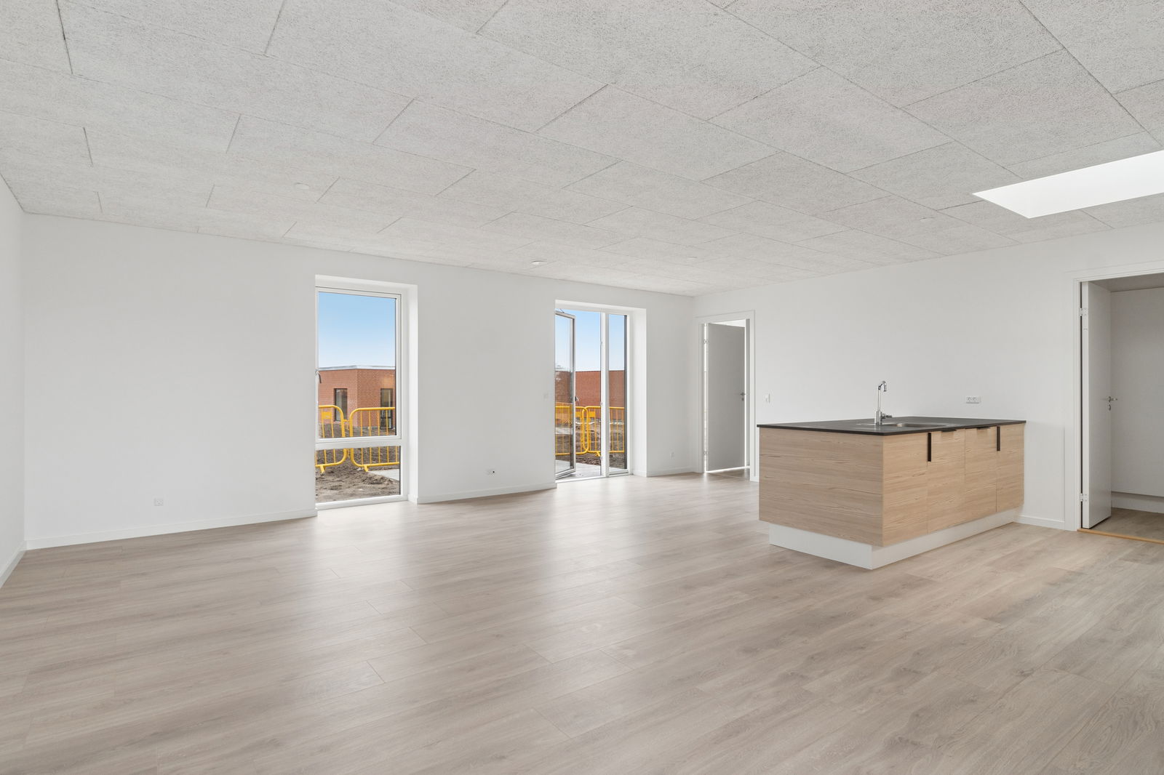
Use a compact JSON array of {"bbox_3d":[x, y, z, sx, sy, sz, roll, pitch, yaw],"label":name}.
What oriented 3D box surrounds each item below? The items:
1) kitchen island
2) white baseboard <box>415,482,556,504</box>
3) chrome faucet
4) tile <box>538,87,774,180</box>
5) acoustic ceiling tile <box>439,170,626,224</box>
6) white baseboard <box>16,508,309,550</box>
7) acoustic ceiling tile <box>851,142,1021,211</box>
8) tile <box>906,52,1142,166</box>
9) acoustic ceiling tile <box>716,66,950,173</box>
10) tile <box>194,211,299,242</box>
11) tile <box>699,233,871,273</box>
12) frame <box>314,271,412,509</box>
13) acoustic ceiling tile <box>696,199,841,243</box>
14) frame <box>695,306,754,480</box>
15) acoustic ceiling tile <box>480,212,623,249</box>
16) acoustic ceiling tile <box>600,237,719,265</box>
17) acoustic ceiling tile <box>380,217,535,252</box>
[{"bbox_3d":[2.620,0.743,4.775,2.460,0.908,0.953,0,0,-36],"label":"kitchen island"},{"bbox_3d":[-0.989,1.155,6.406,1.657,0.070,0.015,0,0,-36],"label":"white baseboard"},{"bbox_3d":[2.427,0.122,4.652,0.180,0.360,0.120,-1,1,-44],"label":"chrome faucet"},{"bbox_3d":[0.415,-1.287,3.034,1.200,0.025,0.600,0,0,-36],"label":"tile"},{"bbox_3d":[-0.303,-1.287,3.989,1.200,0.030,0.602,0,0,-36],"label":"acoustic ceiling tile"},{"bbox_3d":[-3.240,1.152,4.799,1.949,0.070,0.015,0,0,-36],"label":"white baseboard"},{"bbox_3d":[2.222,-1.284,3.586,1.200,0.025,0.600,0,0,-36],"label":"acoustic ceiling tile"},{"bbox_3d":[2.111,-1.283,2.763,1.200,0.025,0.600,0,0,-36],"label":"tile"},{"bbox_3d":[1.253,-1.285,2.891,1.200,0.025,0.600,0,0,-36],"label":"acoustic ceiling tile"},{"bbox_3d":[-2.668,-1.294,4.649,0.618,0.030,0.738,0,0,-36],"label":"tile"},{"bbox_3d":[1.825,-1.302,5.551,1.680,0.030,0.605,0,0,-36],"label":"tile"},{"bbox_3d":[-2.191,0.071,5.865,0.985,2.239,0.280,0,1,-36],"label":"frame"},{"bbox_3d":[1.501,-1.286,4.555,1.200,0.025,0.600,0,0,-36],"label":"acoustic ceiling tile"},{"bbox_3d":[1.977,0.100,7.925,0.120,2.190,1.045,0,1,-36],"label":"frame"},{"bbox_3d":[-0.198,-1.290,4.823,1.200,0.025,0.600,0,0,-36],"label":"acoustic ceiling tile"},{"bbox_3d":[0.771,-1.289,5.517,1.200,0.025,0.600,0,0,-36],"label":"acoustic ceiling tile"},{"bbox_3d":[-1.006,-1.292,4.933,1.200,0.030,0.600,0,1,-36],"label":"acoustic ceiling tile"}]

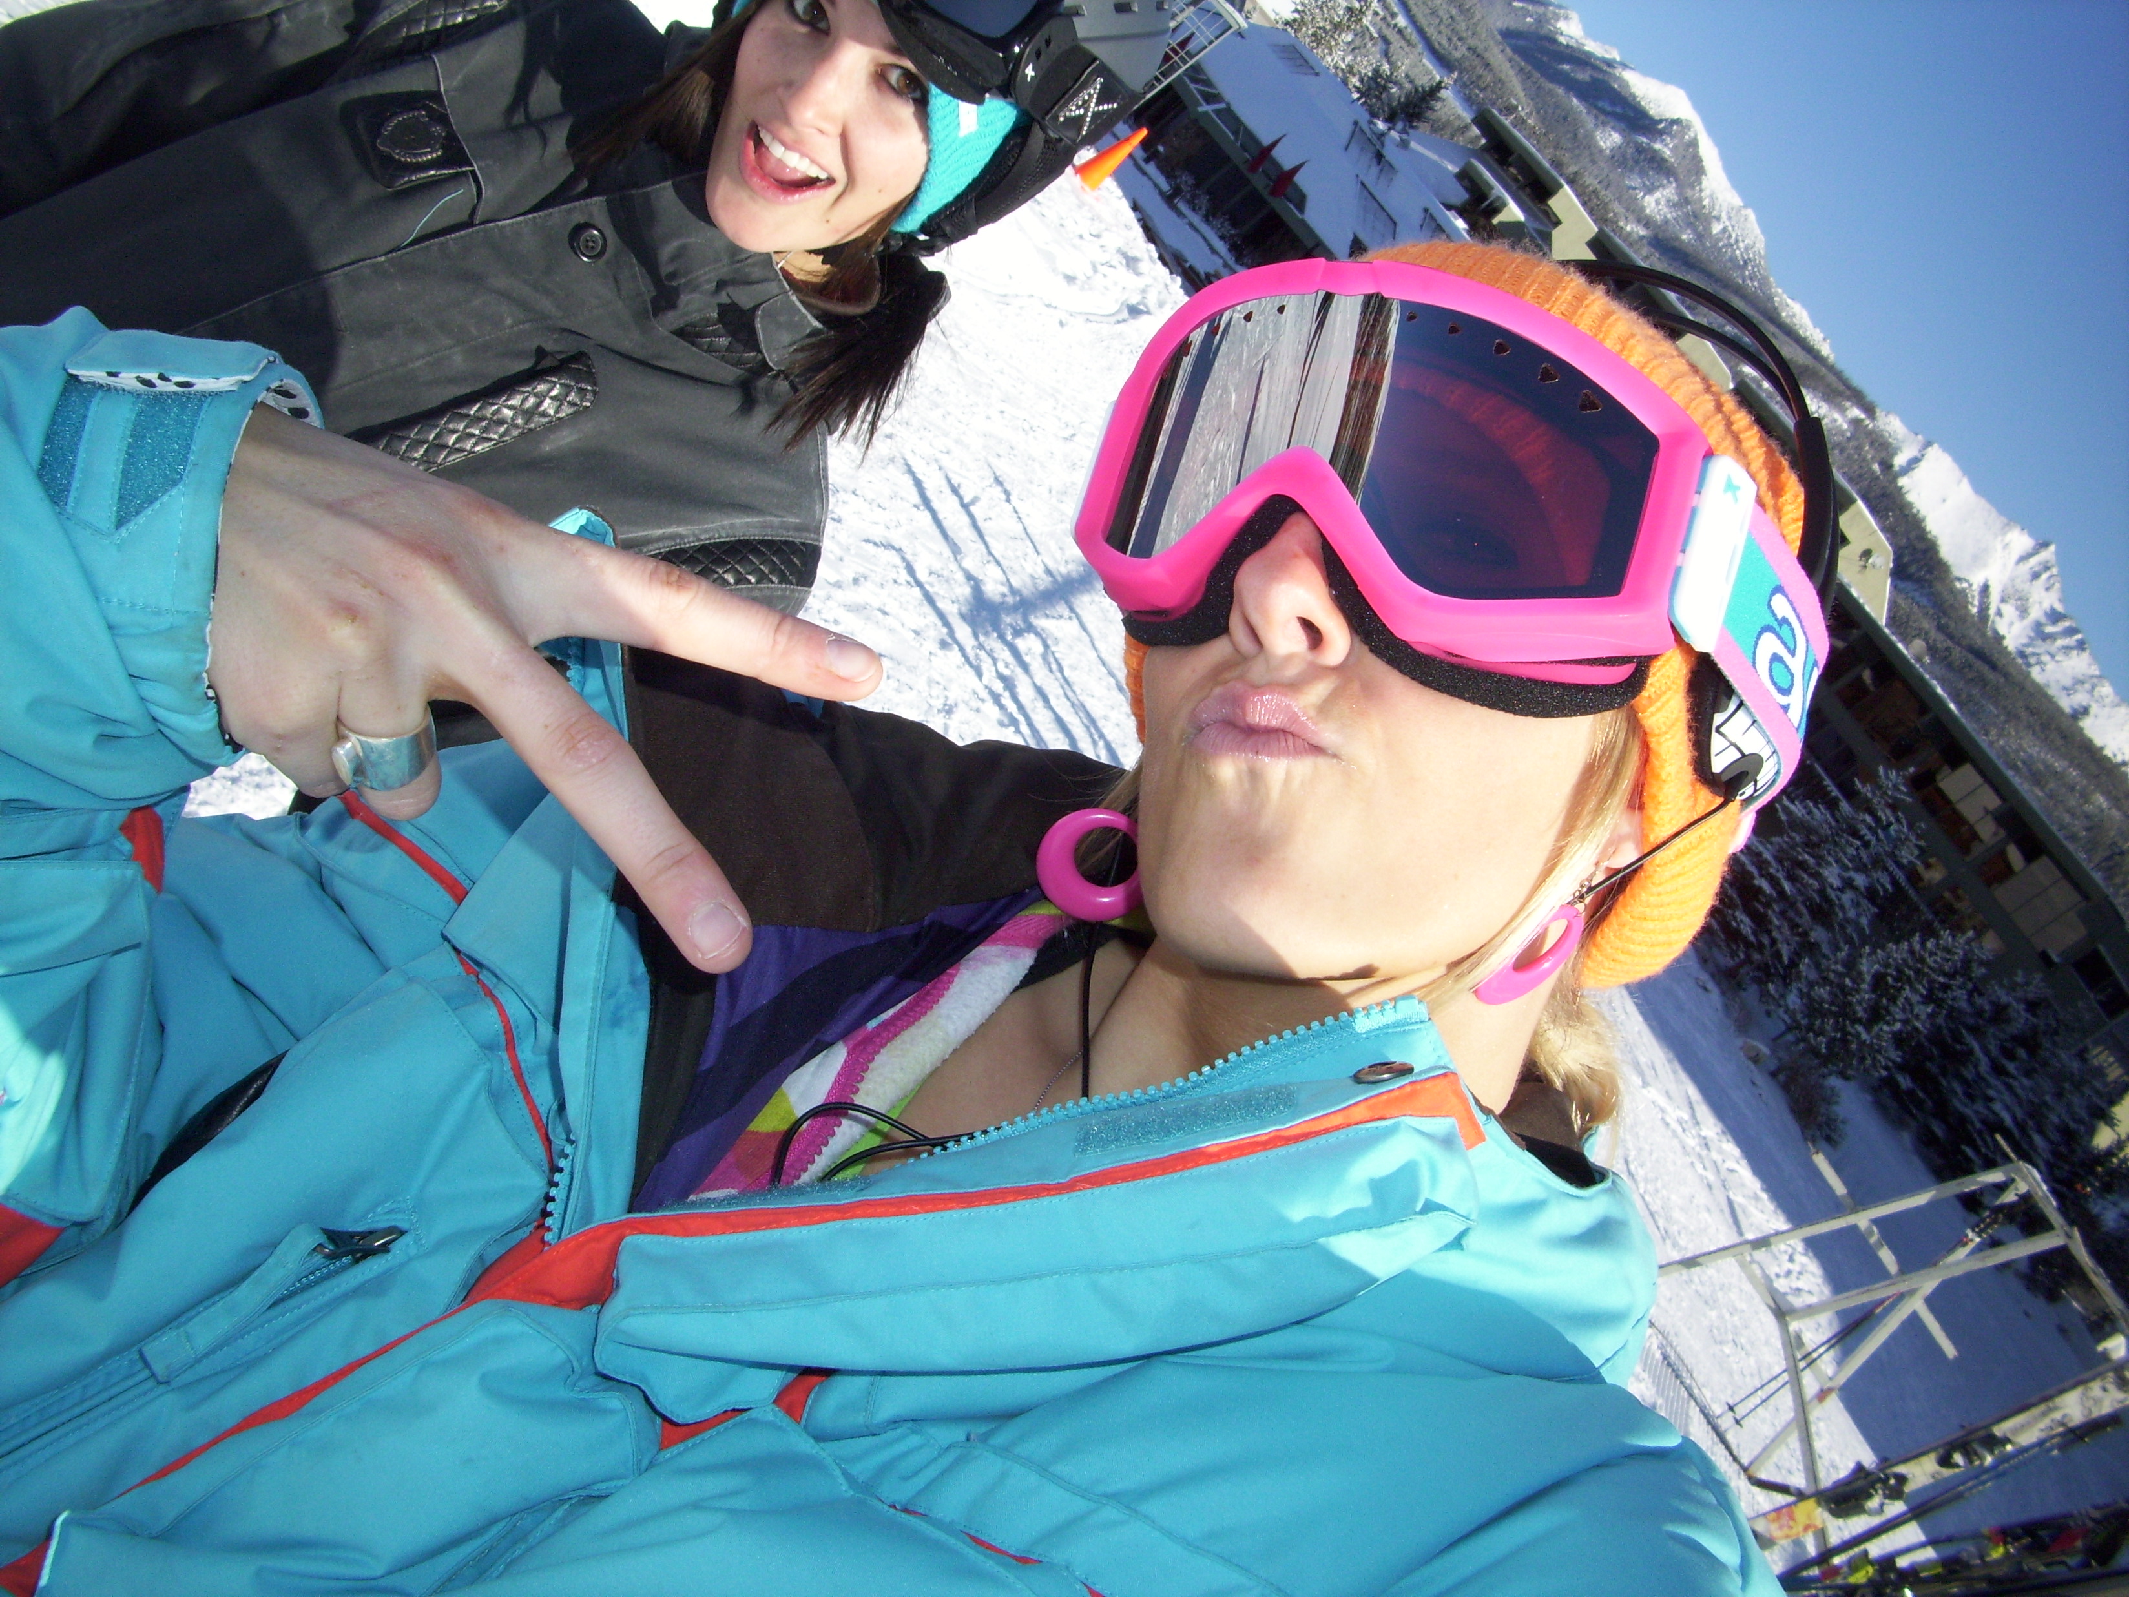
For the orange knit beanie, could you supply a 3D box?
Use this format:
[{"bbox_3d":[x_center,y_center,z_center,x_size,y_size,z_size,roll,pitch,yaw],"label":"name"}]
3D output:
[{"bbox_3d":[0.131,-0.066,0.650,0.195,0.185,0.225,17,-31,36],"label":"orange knit beanie"}]

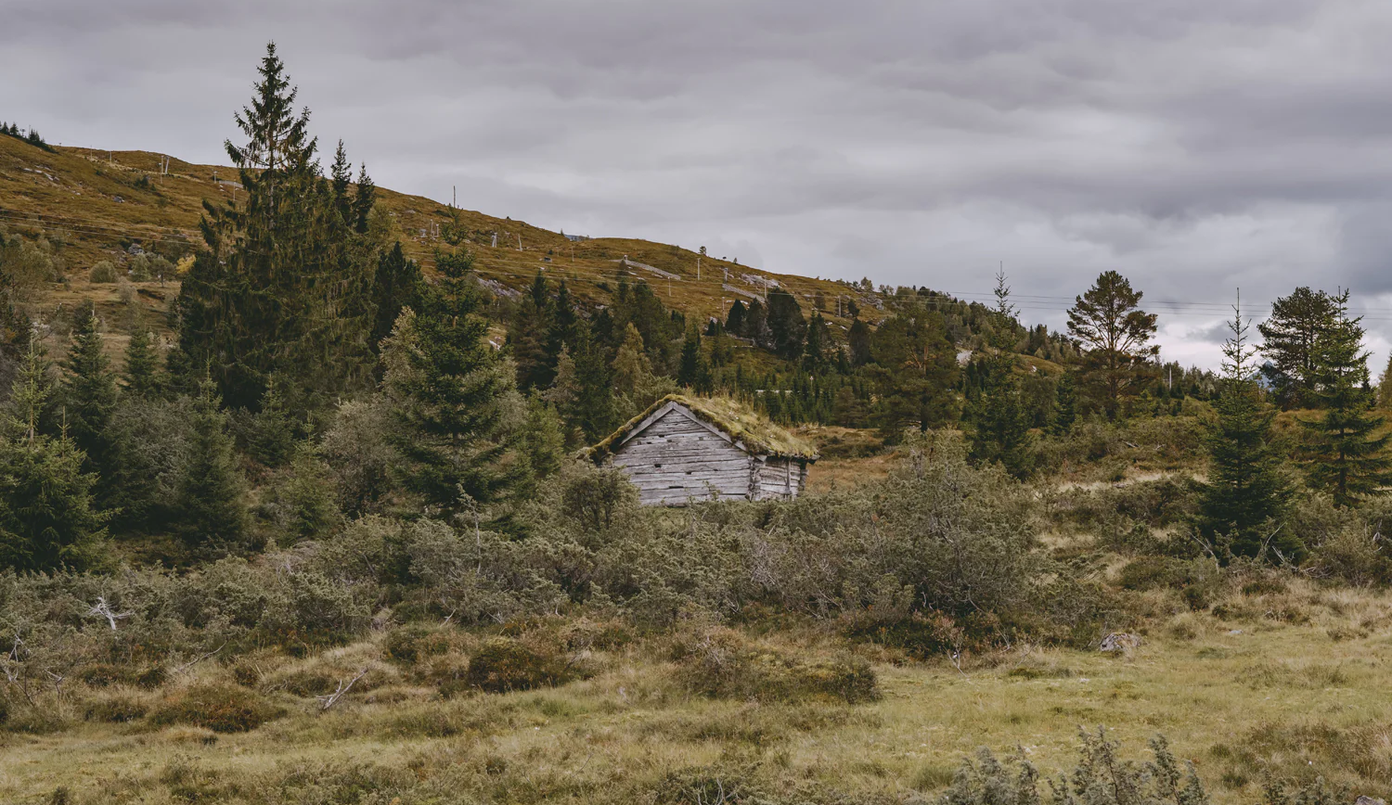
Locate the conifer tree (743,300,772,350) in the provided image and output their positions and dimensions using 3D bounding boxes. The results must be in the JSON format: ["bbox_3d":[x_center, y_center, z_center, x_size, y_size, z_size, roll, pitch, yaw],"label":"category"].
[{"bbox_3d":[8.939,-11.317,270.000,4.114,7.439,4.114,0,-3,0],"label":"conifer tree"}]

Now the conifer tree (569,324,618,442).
[{"bbox_3d":[-3.489,-0.517,63.000,1.772,4.579,1.772,0,-3,0],"label":"conifer tree"}]

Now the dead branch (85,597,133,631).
[{"bbox_3d":[-8.536,3.078,27.000,0.696,0.491,0.487,0,-2,0],"label":"dead branch"}]

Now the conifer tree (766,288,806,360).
[{"bbox_3d":[11.673,-10.130,240.000,5.204,9.285,4.683,0,-2,0],"label":"conifer tree"}]

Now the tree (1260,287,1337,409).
[{"bbox_3d":[34.303,-3.047,105.000,4.922,7.078,4.922,0,0,0],"label":"tree"}]

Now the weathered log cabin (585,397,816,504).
[{"bbox_3d":[0.200,1.310,47.100,4.700,2.850,4.600,-1,-3,20],"label":"weathered log cabin"}]

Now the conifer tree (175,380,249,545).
[{"bbox_3d":[-9.137,1.087,35.000,1.477,3.324,1.477,0,0,0],"label":"conifer tree"}]

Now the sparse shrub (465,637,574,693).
[{"bbox_3d":[-1.524,2.265,16.000,0.938,0.464,0.797,0,0,0],"label":"sparse shrub"}]

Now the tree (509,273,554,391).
[{"bbox_3d":[-7.990,-3.324,90.000,2.321,6.014,2.321,0,-3,0],"label":"tree"}]

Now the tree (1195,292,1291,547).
[{"bbox_3d":[12.404,0.529,42.000,2.141,5.884,2.034,0,-2,0],"label":"tree"}]

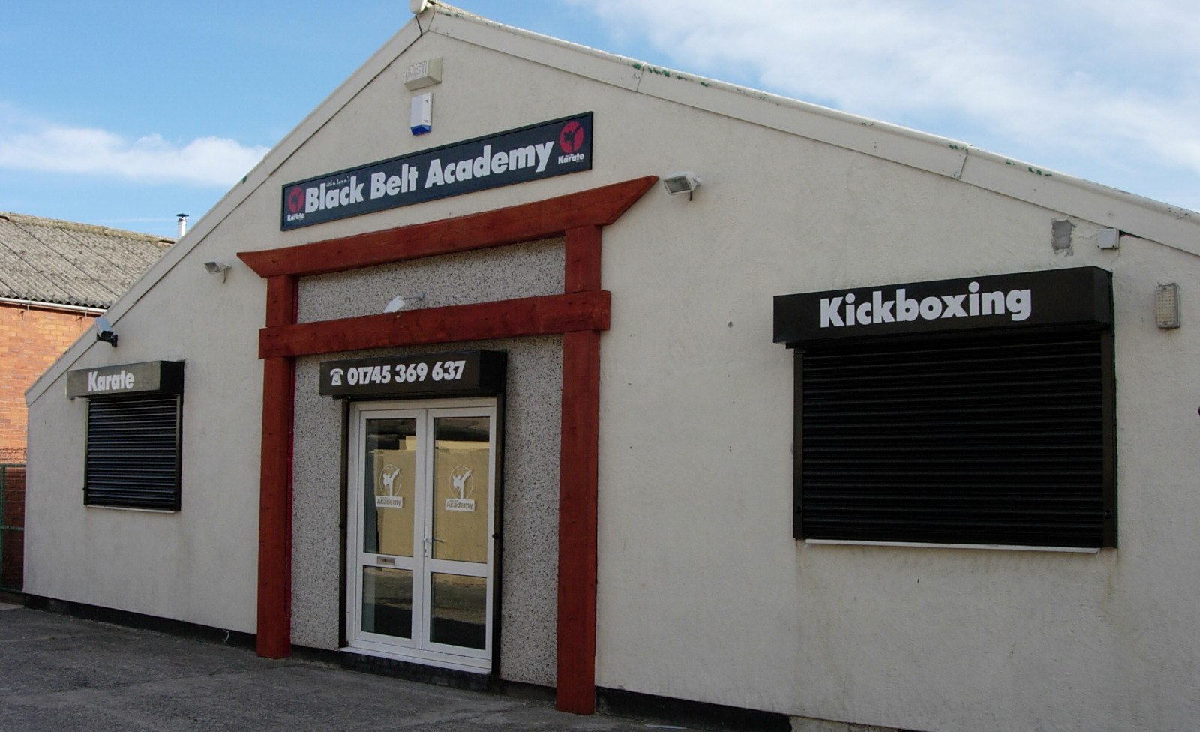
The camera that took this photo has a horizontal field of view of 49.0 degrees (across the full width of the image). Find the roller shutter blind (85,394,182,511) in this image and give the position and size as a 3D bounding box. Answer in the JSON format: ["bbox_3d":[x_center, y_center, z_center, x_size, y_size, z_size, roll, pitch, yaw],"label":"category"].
[{"bbox_3d":[-4.995,0.919,14.025,1.880,1.200,0.070,-4,-7,40],"label":"roller shutter blind"}]

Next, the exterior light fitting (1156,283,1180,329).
[{"bbox_3d":[3.065,-0.318,7.082,0.115,0.240,0.080,-4,-7,40],"label":"exterior light fitting"}]

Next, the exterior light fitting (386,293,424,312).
[{"bbox_3d":[-1.634,-0.528,10.979,0.130,0.170,0.320,-4,5,40],"label":"exterior light fitting"}]

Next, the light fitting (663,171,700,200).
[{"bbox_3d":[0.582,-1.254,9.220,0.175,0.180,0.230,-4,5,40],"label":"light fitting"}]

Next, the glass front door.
[{"bbox_3d":[-1.493,1.373,11.005,1.770,2.140,0.100,-4,-7,40],"label":"glass front door"}]

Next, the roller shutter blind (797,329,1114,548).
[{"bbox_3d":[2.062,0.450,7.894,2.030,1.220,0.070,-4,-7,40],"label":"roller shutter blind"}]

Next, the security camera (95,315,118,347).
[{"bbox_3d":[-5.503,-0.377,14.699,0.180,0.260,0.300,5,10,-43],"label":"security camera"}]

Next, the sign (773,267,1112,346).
[{"bbox_3d":[2.002,-0.336,7.878,2.060,0.300,0.280,-4,-7,40],"label":"sign"}]

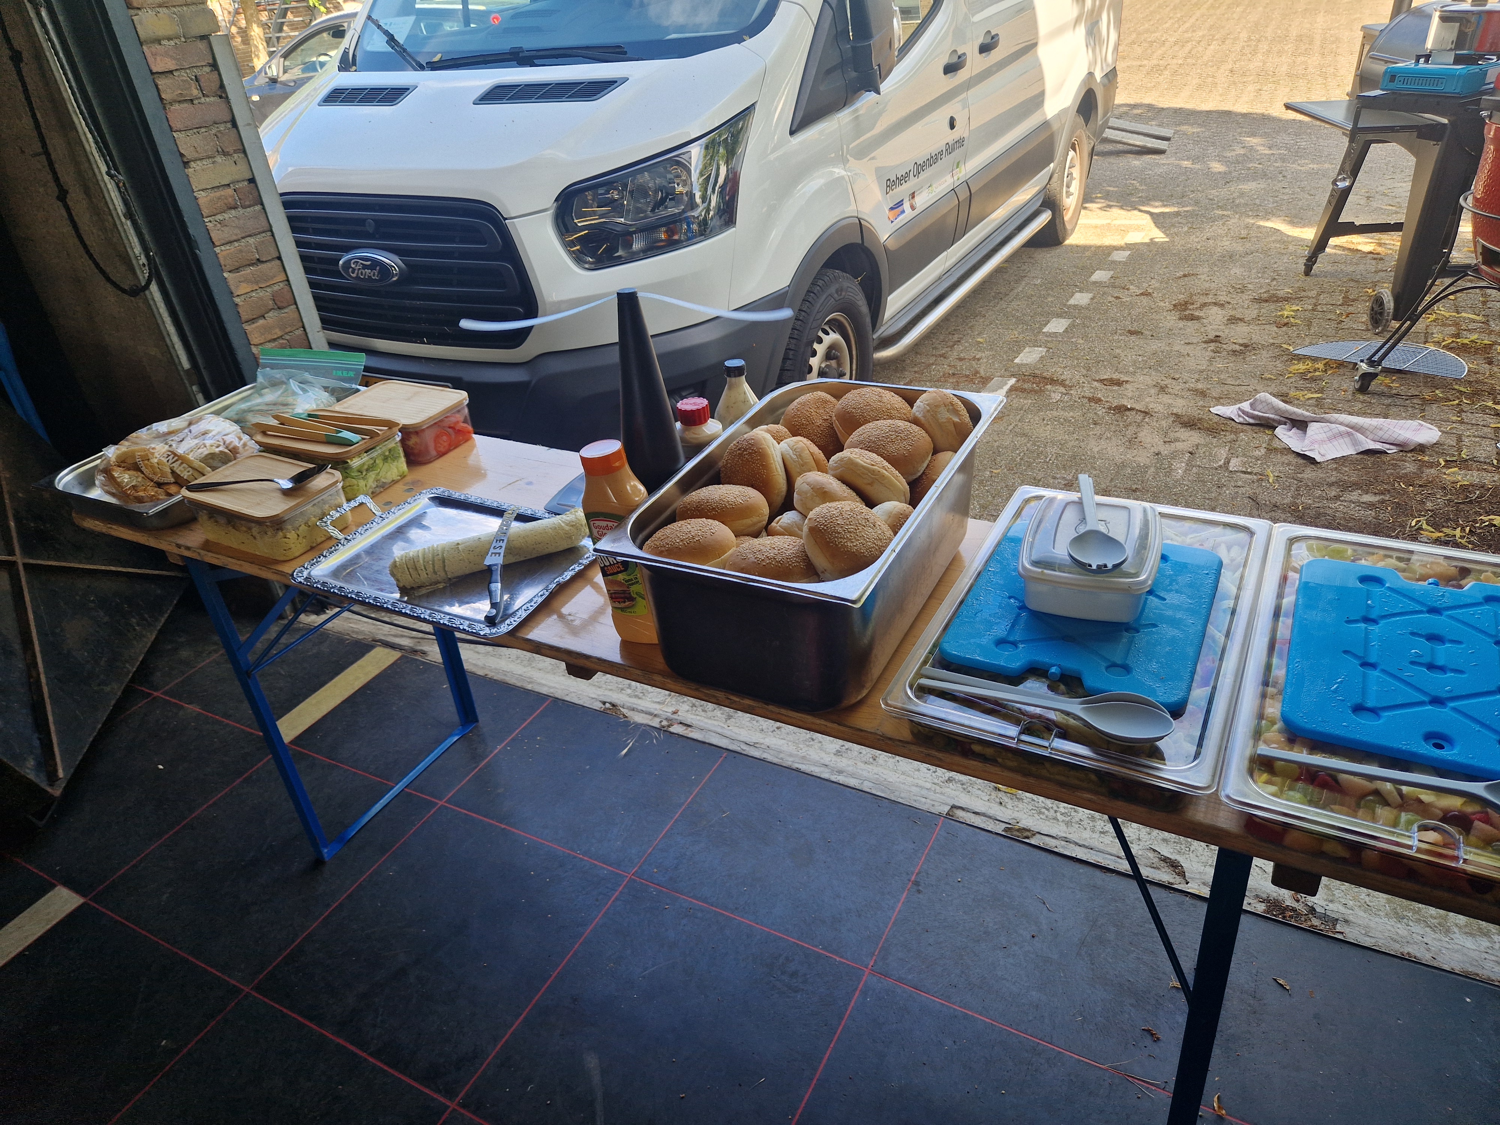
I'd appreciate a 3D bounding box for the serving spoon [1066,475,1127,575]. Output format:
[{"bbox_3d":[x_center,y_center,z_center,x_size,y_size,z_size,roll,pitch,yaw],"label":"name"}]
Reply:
[{"bbox_3d":[0.394,-0.050,1.151,0.063,0.033,0.220,2,32,12],"label":"serving spoon"}]

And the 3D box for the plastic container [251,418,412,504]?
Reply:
[{"bbox_3d":[-0.751,-0.191,1.800,0.228,0.096,0.148,11,35,26],"label":"plastic container"}]

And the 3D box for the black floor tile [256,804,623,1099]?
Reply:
[{"bbox_3d":[-0.569,0.698,1.877,0.500,0.010,0.500,12,36,26],"label":"black floor tile"}]

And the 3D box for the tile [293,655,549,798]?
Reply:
[{"bbox_3d":[-0.796,0.391,2.414,0.500,0.012,0.376,12,36,26],"label":"tile"}]

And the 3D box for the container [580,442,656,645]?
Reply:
[{"bbox_3d":[-0.156,-0.021,1.257,0.083,0.258,0.056,2,31,22],"label":"container"}]

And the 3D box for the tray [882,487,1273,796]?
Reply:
[{"bbox_3d":[0.409,0.076,1.183,0.325,0.071,0.530,12,36,27],"label":"tray"}]

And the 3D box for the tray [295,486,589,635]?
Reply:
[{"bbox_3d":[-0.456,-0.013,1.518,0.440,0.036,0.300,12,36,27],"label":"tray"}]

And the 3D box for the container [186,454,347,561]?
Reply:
[{"bbox_3d":[-0.792,-0.094,1.653,0.245,0.084,0.160,13,37,28],"label":"container"}]

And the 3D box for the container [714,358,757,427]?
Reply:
[{"bbox_3d":[-0.012,-0.191,1.538,0.080,0.226,0.068,0,32,10],"label":"container"}]

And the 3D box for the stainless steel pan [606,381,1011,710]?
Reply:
[{"bbox_3d":[0.096,-0.034,1.304,0.325,0.200,0.530,11,35,26],"label":"stainless steel pan"}]

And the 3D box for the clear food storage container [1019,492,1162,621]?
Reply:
[{"bbox_3d":[0.400,-0.008,1.175,0.140,0.068,0.182,8,34,21],"label":"clear food storage container"}]

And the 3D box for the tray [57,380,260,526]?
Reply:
[{"bbox_3d":[-0.981,-0.207,1.877,0.325,0.066,0.530,12,36,26],"label":"tray"}]

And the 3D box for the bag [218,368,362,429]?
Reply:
[{"bbox_3d":[-0.916,-0.295,1.965,0.260,0.112,0.200,12,36,26],"label":"bag"}]

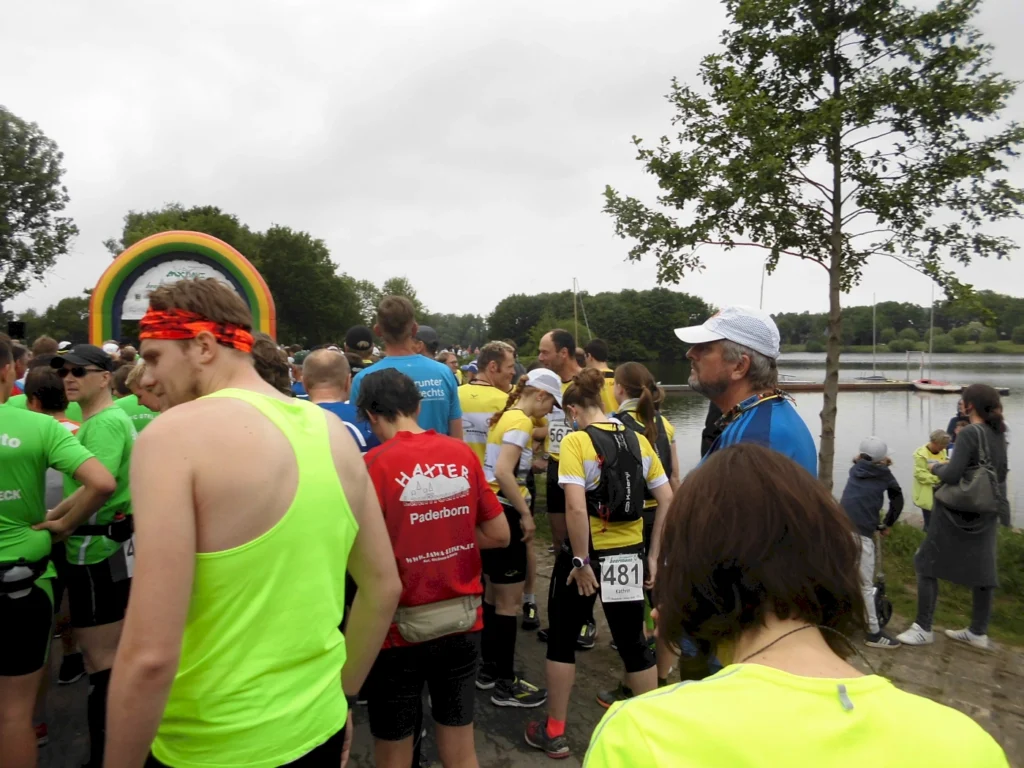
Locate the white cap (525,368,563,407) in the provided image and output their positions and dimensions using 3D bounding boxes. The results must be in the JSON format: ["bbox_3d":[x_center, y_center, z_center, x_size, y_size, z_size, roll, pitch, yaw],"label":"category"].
[{"bbox_3d":[0.155,0.018,3.780,0.170,0.140,0.250,0,-35,50],"label":"white cap"}]

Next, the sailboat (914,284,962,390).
[{"bbox_3d":[25.389,-2.825,46.163,1.500,6.500,3.600,-1,3,-27],"label":"sailboat"}]

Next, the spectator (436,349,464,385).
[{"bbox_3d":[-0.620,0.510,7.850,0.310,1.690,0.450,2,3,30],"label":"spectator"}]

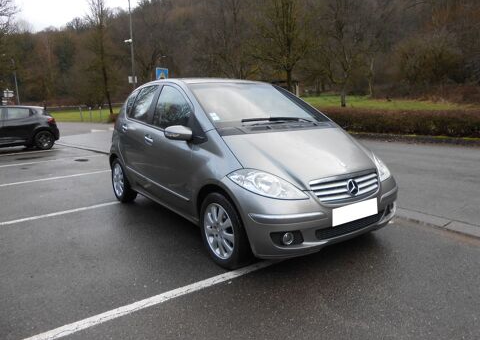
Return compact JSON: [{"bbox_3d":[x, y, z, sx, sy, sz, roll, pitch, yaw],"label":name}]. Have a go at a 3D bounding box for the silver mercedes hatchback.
[{"bbox_3d":[-0.183,-0.243,4.264,1.800,1.590,3.840,-8,13,-35],"label":"silver mercedes hatchback"}]

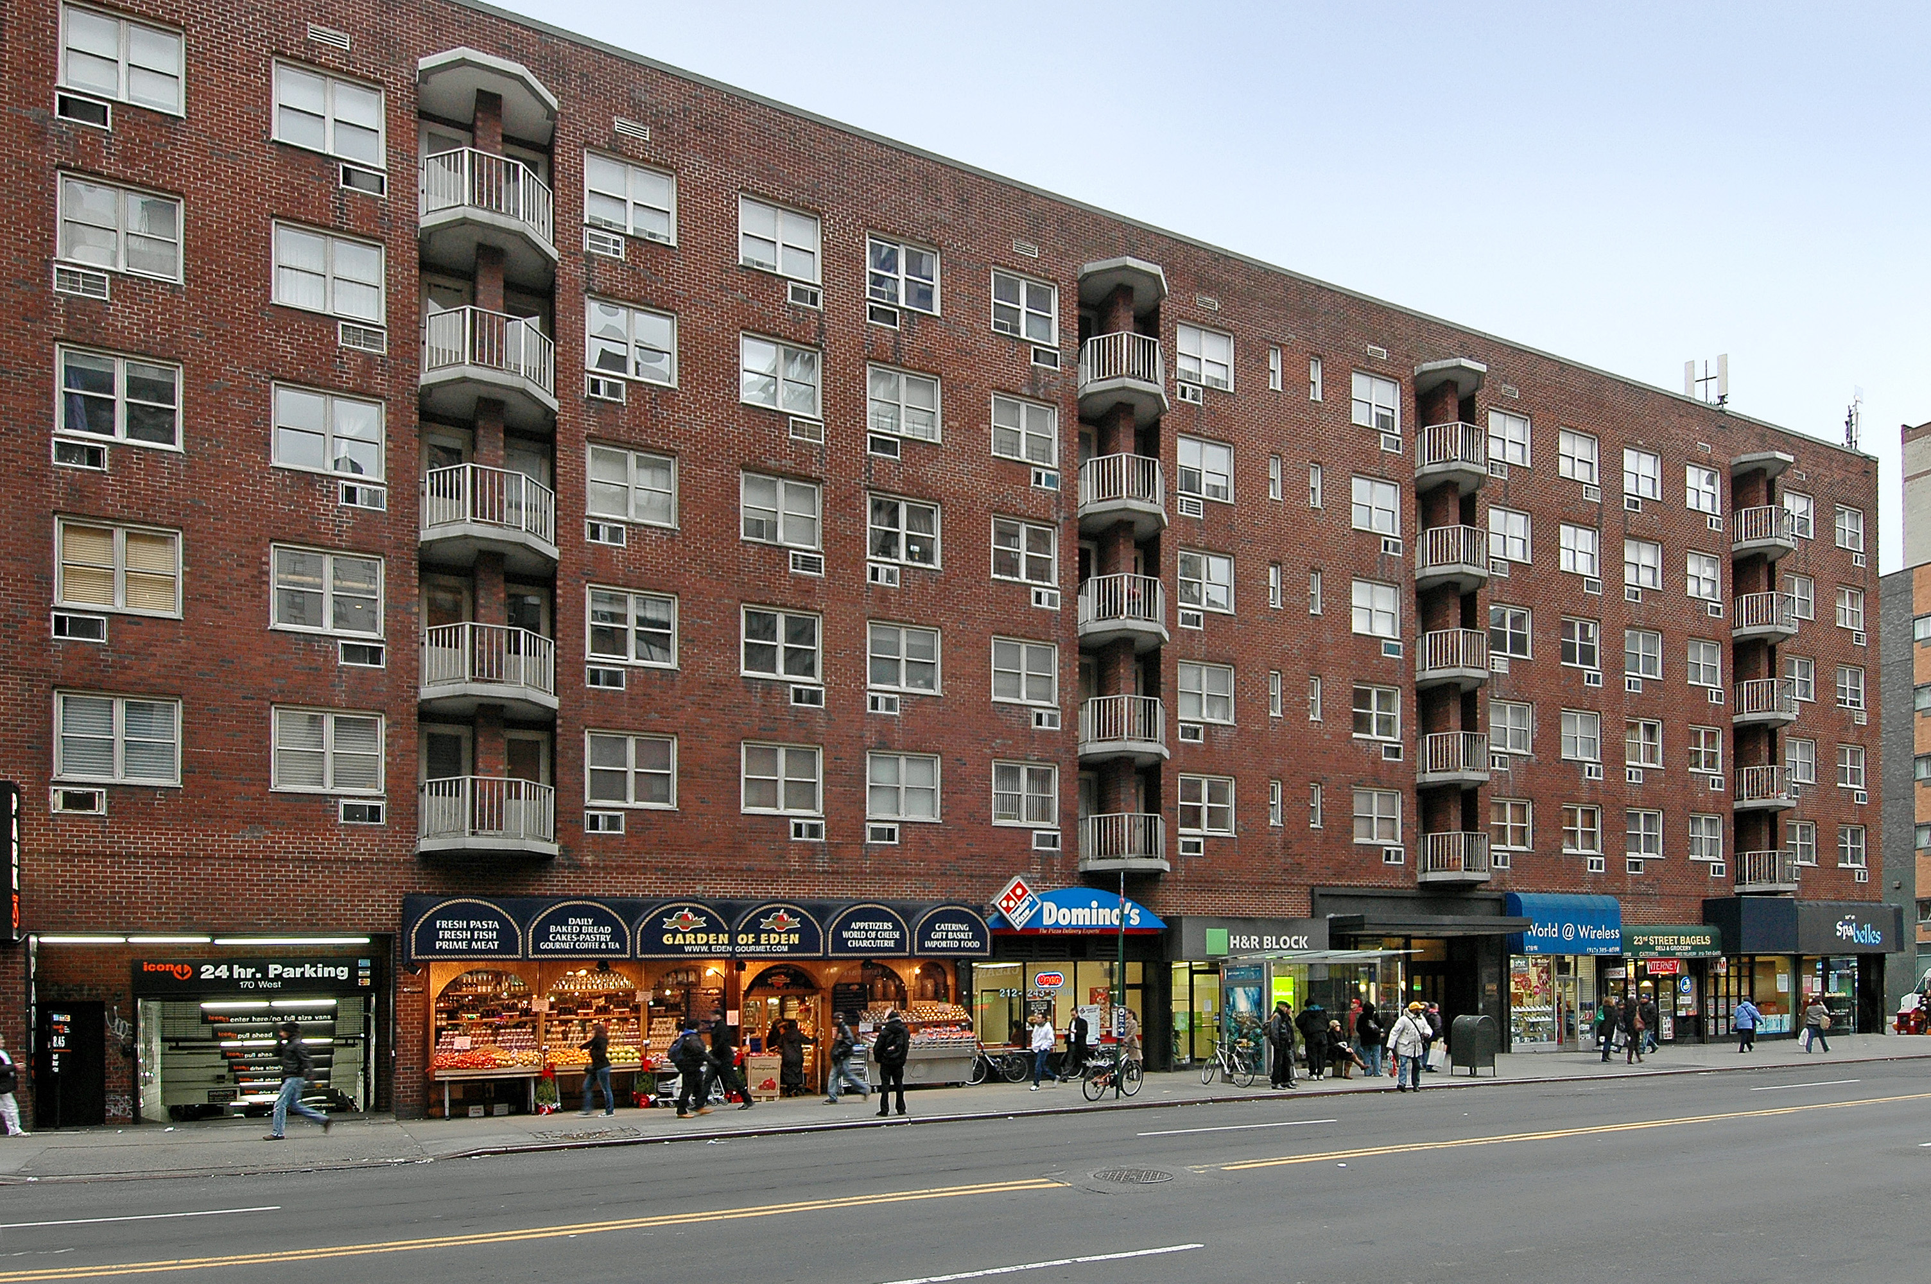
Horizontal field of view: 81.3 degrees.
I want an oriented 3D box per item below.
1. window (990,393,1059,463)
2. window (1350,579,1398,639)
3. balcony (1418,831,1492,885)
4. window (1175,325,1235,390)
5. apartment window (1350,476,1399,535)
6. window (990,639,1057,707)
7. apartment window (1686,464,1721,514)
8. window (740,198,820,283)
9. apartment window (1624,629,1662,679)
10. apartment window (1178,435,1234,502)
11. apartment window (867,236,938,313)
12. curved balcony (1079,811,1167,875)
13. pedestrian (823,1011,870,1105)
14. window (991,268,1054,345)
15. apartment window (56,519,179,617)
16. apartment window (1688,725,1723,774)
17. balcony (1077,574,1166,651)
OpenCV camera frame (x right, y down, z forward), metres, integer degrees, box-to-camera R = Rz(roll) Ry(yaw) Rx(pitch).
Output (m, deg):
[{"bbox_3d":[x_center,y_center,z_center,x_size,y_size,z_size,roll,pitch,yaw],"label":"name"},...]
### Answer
[{"bbox_3d":[1.294,-4.602,24.684,1.637,1.345,0.150,3,-7,-25],"label":"window"},{"bbox_3d":[10.492,-0.843,28.910,1.660,1.310,0.150,2,-6,-25],"label":"window"},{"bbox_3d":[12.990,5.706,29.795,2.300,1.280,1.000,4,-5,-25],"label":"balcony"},{"bbox_3d":[5.855,-6.965,27.455,1.718,1.454,0.160,3,-8,-26],"label":"window"},{"bbox_3d":[10.786,-3.602,29.691,1.660,1.410,0.150,4,-6,-25],"label":"apartment window"},{"bbox_3d":[1.295,0.686,24.576,1.660,1.310,0.150,2,-6,-25],"label":"window"},{"bbox_3d":[23.040,-4.738,35.165,1.706,1.377,0.150,2,-6,-25],"label":"apartment window"},{"bbox_3d":[-3.799,-8.218,22.961,1.662,1.420,0.150,1,-3,-25],"label":"window"},{"bbox_3d":[20.758,0.384,34.486,1.748,1.479,0.160,3,-8,-26],"label":"apartment window"},{"bbox_3d":[5.715,-4.077,26.757,1.649,1.388,0.150,3,-7,-25],"label":"apartment window"},{"bbox_3d":[-1.314,-7.614,23.331,1.600,1.430,0.150,4,-5,-25],"label":"apartment window"},{"bbox_3d":[3.780,4.581,25.567,2.200,1.257,1.100,2,-6,-25],"label":"curved balcony"},{"bbox_3d":[-2.214,7.717,20.900,0.750,1.740,0.520,2,-6,-25],"label":"pedestrian"},{"bbox_3d":[1.302,-7.354,24.820,1.642,1.371,0.150,2,-6,-25],"label":"window"},{"bbox_3d":[-13.379,-1.164,17.833,1.645,1.426,0.150,2,-6,-25],"label":"apartment window"},{"bbox_3d":[22.832,3.348,34.783,1.692,1.433,0.150,3,-7,-25],"label":"apartment window"},{"bbox_3d":[3.780,-0.738,25.567,2.200,1.273,1.100,2,-6,-25],"label":"balcony"}]

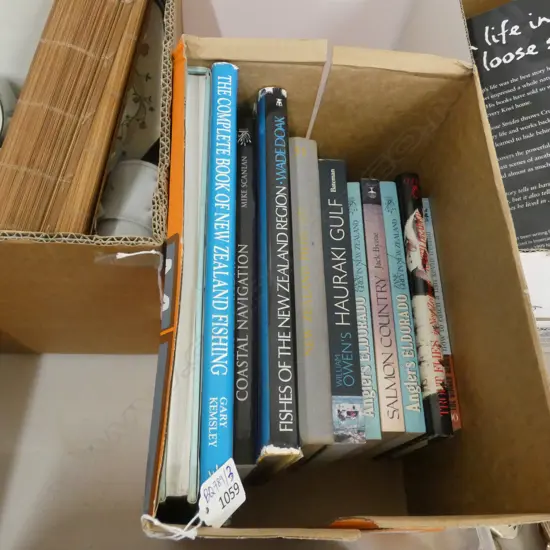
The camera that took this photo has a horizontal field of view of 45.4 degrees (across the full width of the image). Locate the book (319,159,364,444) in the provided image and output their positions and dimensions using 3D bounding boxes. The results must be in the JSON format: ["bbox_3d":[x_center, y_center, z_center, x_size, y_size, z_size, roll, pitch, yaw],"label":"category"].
[{"bbox_3d":[0.036,0.042,0.563,0.022,0.154,0.230,3,65,-9],"label":"book"}]

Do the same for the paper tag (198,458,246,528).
[{"bbox_3d":[-0.027,0.113,0.335,0.036,0.002,0.024,-28,100,-59],"label":"paper tag"}]

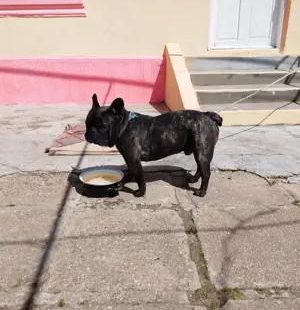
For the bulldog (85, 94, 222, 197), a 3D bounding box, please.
[{"bbox_3d":[0.015,-0.048,1.324,0.600,0.435,0.220,-1,18,0],"label":"bulldog"}]

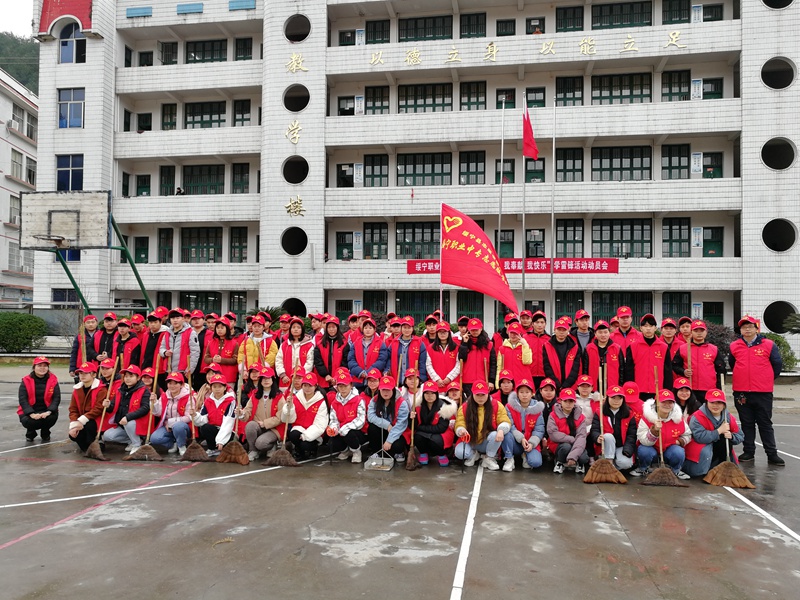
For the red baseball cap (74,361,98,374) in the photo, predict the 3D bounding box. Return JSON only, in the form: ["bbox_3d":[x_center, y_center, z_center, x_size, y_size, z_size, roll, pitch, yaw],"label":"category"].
[{"bbox_3d":[-3.815,0.826,7.600,0.190,0.140,0.260,0,-1,5],"label":"red baseball cap"}]

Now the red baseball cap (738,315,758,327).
[{"bbox_3d":[3.993,0.246,7.150,0.190,0.140,0.260,0,-14,37],"label":"red baseball cap"}]

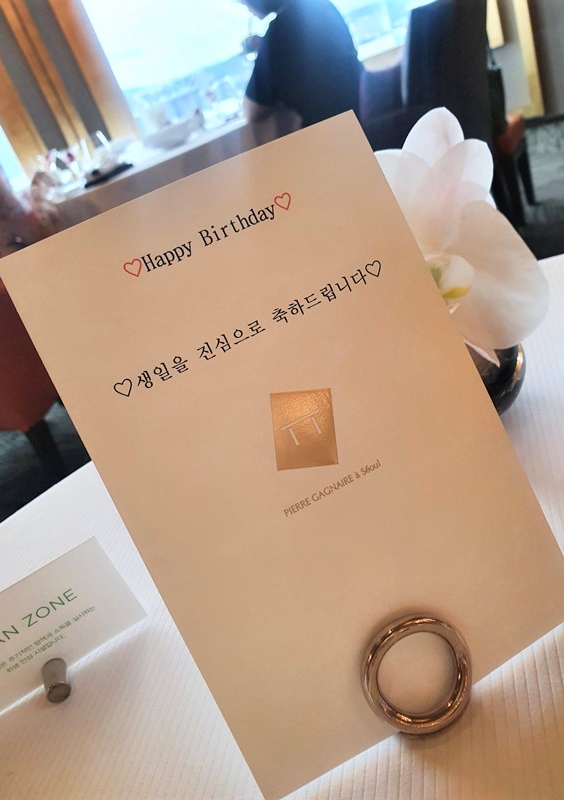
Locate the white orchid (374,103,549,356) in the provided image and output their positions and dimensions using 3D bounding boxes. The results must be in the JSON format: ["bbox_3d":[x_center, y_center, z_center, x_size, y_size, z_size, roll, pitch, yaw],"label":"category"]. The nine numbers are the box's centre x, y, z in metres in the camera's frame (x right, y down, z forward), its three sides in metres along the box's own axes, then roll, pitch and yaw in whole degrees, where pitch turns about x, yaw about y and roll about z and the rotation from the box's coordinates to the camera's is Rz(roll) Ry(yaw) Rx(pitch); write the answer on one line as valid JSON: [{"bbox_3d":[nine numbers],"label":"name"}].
[{"bbox_3d":[0.076,-0.073,0.295,0.100,0.110,0.080,-12,31,16],"label":"white orchid"}]

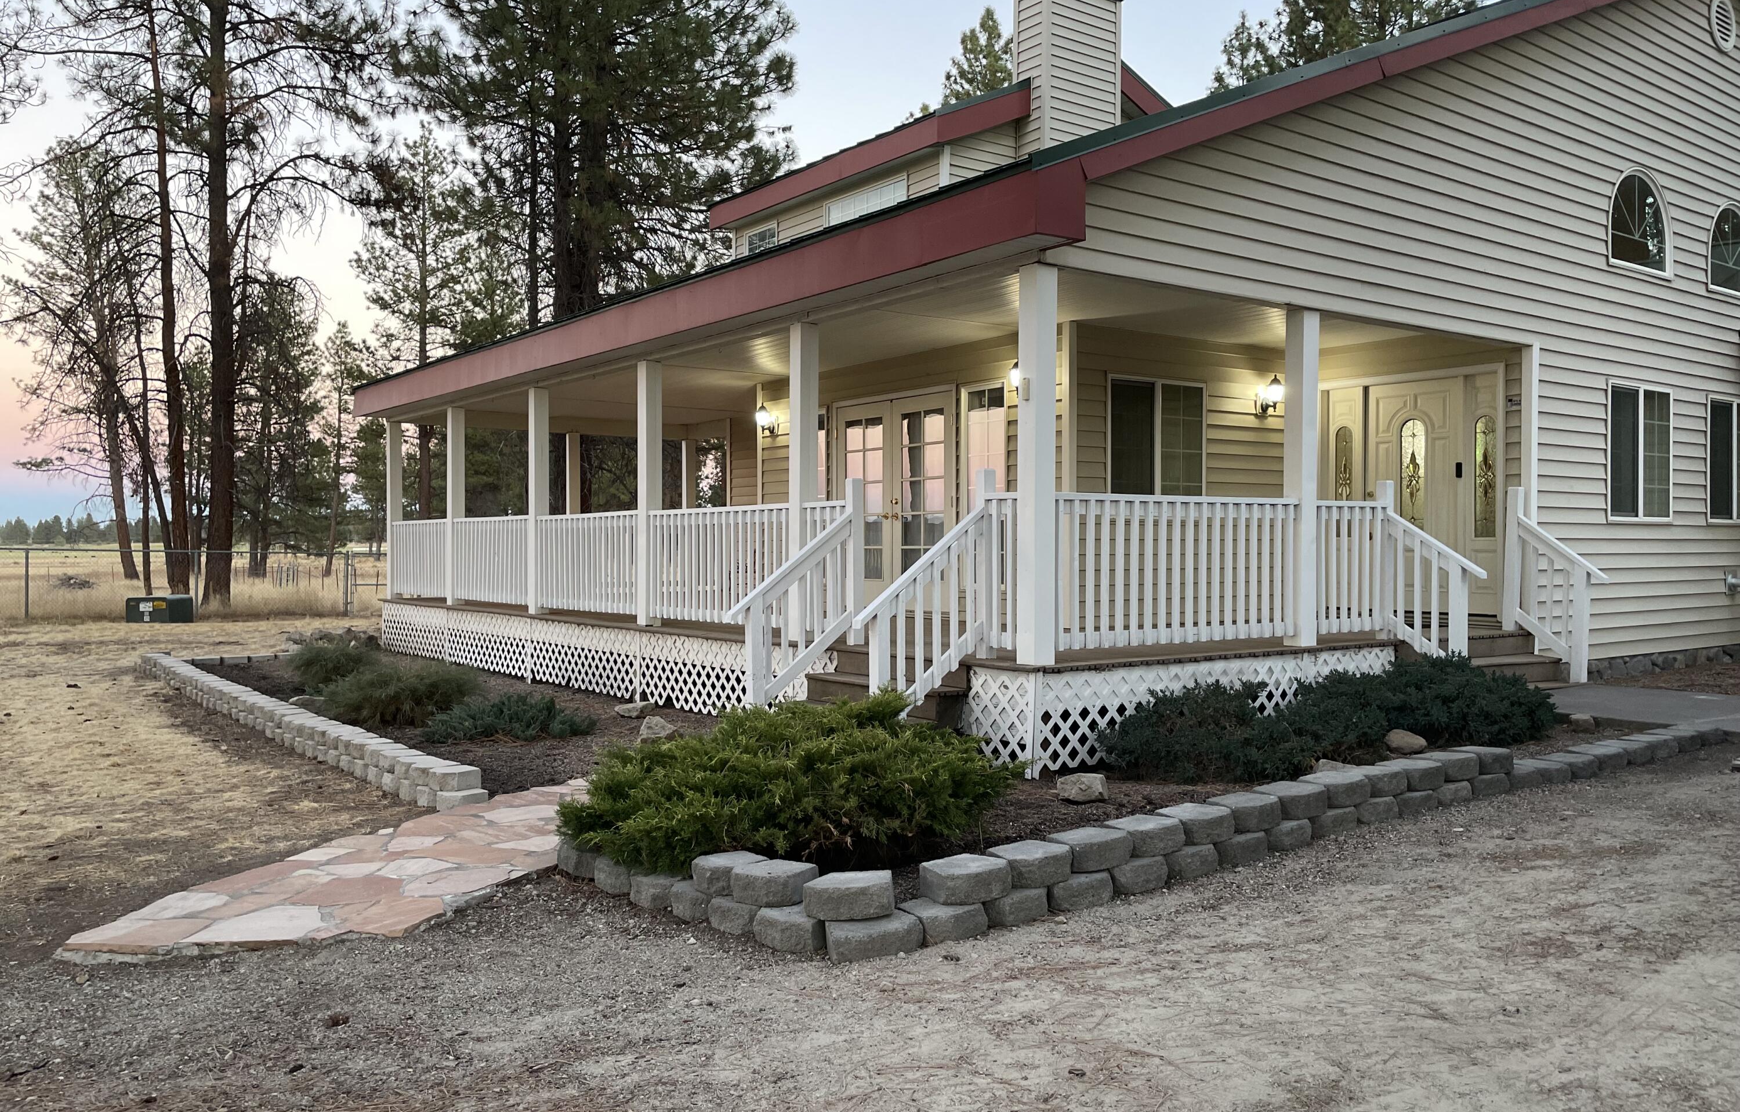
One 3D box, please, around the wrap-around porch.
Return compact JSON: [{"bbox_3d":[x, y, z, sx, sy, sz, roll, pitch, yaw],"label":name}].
[{"bbox_3d":[-0.567,-0.244,12.930,6.402,2.871,12.540,0,0,-37],"label":"wrap-around porch"}]

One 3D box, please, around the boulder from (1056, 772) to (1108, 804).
[{"bbox_3d":[1.064,1.163,6.560,0.255,0.150,0.190,0,0,9],"label":"boulder"}]

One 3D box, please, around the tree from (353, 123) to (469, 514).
[{"bbox_3d":[-16.645,-7.465,47.955,4.700,16.900,4.700,0,0,-19],"label":"tree"}]

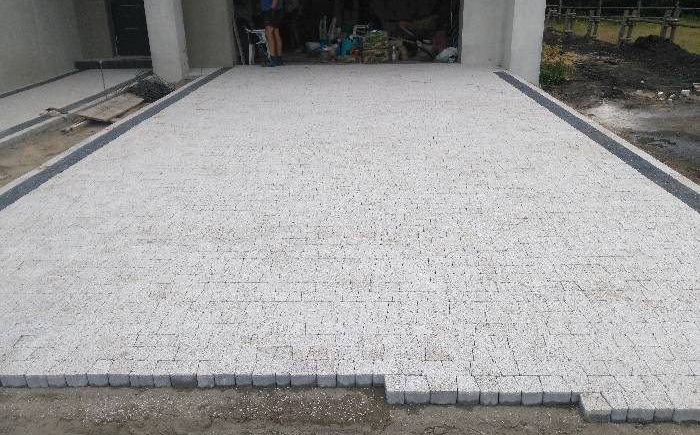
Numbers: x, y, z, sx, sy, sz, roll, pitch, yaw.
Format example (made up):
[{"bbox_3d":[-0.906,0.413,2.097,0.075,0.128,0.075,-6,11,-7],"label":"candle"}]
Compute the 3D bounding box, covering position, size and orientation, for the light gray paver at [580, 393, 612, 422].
[{"bbox_3d":[0.874,0.686,2.033,0.086,0.060,0.092,-1,22,2],"label":"light gray paver"}]

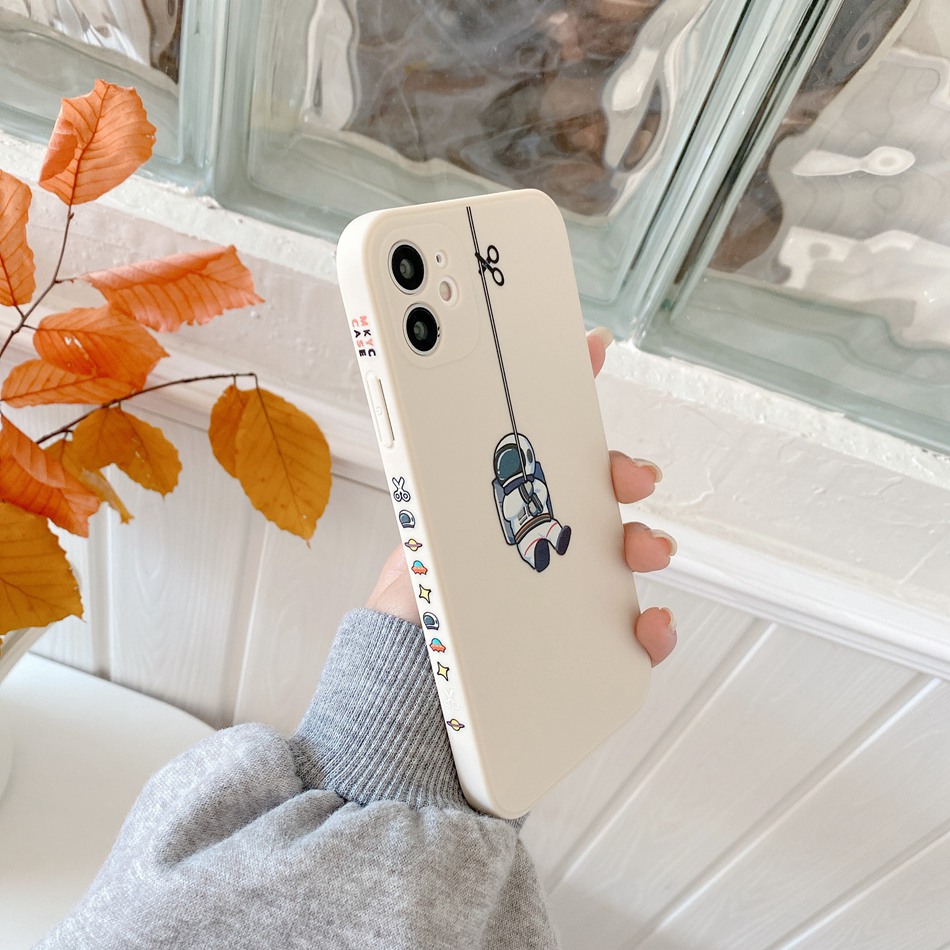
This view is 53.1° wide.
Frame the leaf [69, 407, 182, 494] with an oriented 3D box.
[{"bbox_3d":[-0.132,-0.009,0.360,0.036,0.036,0.016,-17,20,-3],"label":"leaf"}]

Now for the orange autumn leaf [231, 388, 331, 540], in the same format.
[{"bbox_3d":[-0.072,-0.004,0.352,0.035,0.057,0.012,-10,17,0],"label":"orange autumn leaf"}]

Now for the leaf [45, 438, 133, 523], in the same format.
[{"bbox_3d":[-0.149,0.002,0.368,0.022,0.041,0.014,-27,20,-1],"label":"leaf"}]

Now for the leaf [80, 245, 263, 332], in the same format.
[{"bbox_3d":[-0.103,-0.063,0.322,0.060,0.027,0.015,-2,19,-11],"label":"leaf"}]

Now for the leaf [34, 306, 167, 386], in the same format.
[{"bbox_3d":[-0.130,-0.045,0.330,0.045,0.026,0.012,9,14,-17],"label":"leaf"}]

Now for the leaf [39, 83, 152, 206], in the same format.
[{"bbox_3d":[-0.118,-0.104,0.298,0.029,0.041,0.011,21,27,-18],"label":"leaf"}]

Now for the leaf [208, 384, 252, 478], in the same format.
[{"bbox_3d":[-0.086,-0.014,0.358,0.028,0.043,0.011,-7,19,-2],"label":"leaf"}]

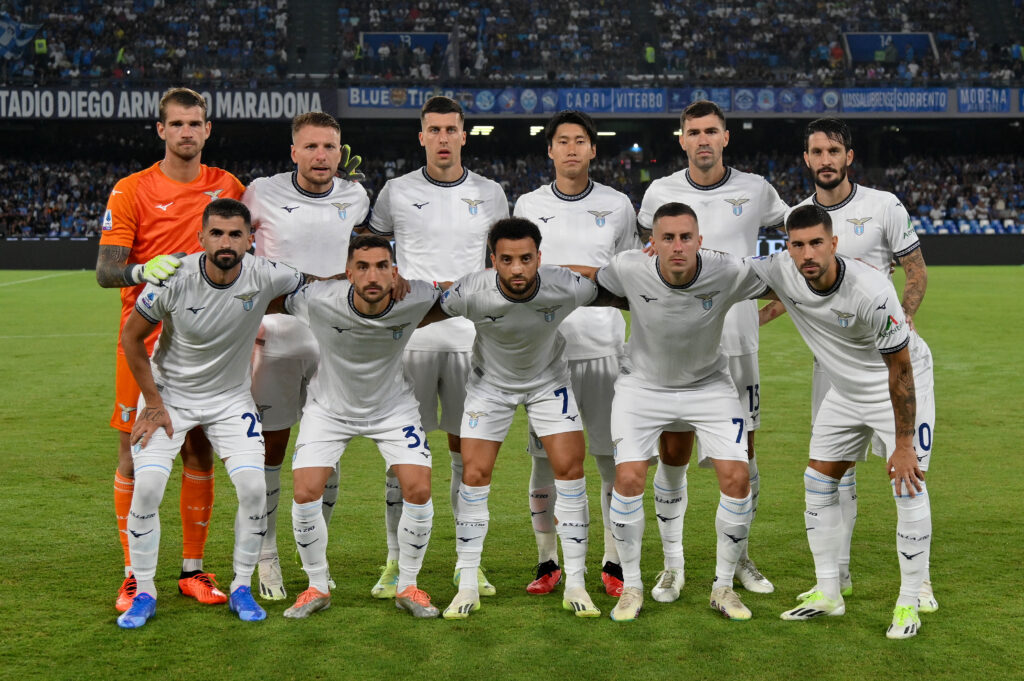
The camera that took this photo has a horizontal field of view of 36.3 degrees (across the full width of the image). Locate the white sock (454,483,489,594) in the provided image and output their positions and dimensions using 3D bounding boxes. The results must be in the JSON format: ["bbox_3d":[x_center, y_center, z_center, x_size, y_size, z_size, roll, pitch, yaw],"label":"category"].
[{"bbox_3d":[-0.146,0.731,5.770,0.125,0.410,0.140,1,12,15],"label":"white sock"}]

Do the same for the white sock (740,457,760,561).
[{"bbox_3d":[0.915,0.675,6.208,0.120,0.432,0.130,0,3,-28],"label":"white sock"}]

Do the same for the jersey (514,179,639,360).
[{"bbox_3d":[0.253,-0.278,6.040,0.487,0.703,0.280,0,4,2],"label":"jersey"}]

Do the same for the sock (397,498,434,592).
[{"bbox_3d":[-0.354,0.740,5.670,0.122,0.349,0.130,-4,21,-28],"label":"sock"}]

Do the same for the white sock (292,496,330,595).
[{"bbox_3d":[-0.717,0.740,5.660,0.122,0.351,0.130,5,20,25],"label":"white sock"}]

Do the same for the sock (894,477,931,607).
[{"bbox_3d":[1.396,0.712,5.483,0.128,0.446,0.135,5,10,28],"label":"sock"}]

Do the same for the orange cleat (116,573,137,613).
[{"bbox_3d":[-1.387,0.915,5.790,0.108,0.120,0.295,0,4,5],"label":"orange cleat"}]

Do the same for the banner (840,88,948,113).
[{"bbox_3d":[18.350,-11.515,75.000,5.200,1.150,0.060,0,4,0],"label":"banner"}]

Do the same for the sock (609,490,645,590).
[{"bbox_3d":[0.424,0.737,5.770,0.125,0.385,0.140,2,13,24],"label":"sock"}]

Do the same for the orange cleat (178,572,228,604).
[{"bbox_3d":[-1.190,0.946,6.003,0.108,0.100,0.295,-4,6,-42],"label":"orange cleat"}]

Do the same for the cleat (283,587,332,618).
[{"bbox_3d":[-0.753,0.960,5.740,0.100,0.105,0.270,3,5,33],"label":"cleat"}]

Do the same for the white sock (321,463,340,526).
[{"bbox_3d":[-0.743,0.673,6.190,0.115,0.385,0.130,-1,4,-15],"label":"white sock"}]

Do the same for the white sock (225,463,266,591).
[{"bbox_3d":[-0.975,0.682,5.740,0.140,0.480,0.180,-2,15,-25],"label":"white sock"}]

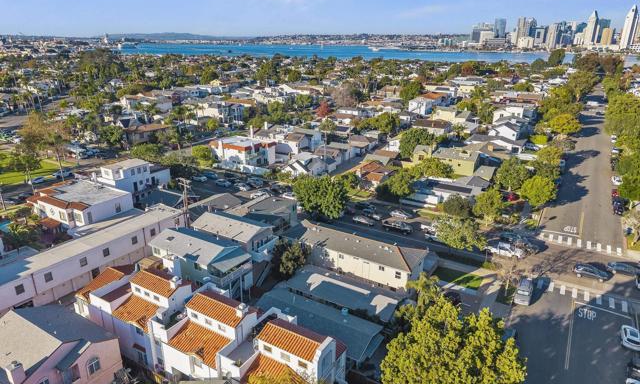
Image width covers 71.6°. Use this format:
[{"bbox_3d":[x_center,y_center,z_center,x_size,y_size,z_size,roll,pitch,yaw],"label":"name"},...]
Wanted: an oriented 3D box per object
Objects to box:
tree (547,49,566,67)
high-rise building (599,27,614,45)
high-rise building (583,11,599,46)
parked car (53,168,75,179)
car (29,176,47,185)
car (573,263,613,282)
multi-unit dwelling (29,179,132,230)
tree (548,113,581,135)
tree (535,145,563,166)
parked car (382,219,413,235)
[{"bbox_3d":[291.662,-165.088,547.546,20.000,22.000,20.000,11,22,29],"label":"tree"},{"bbox_3d":[1294.902,-686.444,2001.909,35.000,80.000,30.000,0,19,0],"label":"high-rise building"},{"bbox_3d":[998.129,-589.841,1629.985,34.000,136.000,34.000,-15,24,-38],"label":"high-rise building"},{"bbox_3d":[-64.609,-4.637,111.974,1.900,1.650,4.700,11,22,29],"label":"parked car"},{"bbox_3d":[-67.898,-2.711,106.636,1.800,1.450,4.500,11,22,29],"label":"car"},{"bbox_3d":[40.982,12.120,66.696,4.700,1.480,1.830,11,22,29],"label":"car"},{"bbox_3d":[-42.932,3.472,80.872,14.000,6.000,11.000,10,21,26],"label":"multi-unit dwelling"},{"bbox_3d":[87.663,-23.797,159.476,11.200,8.700,11.200,11,22,29],"label":"tree"},{"bbox_3d":[61.886,-9.368,120.368,7.600,7.000,7.600,11,22,29],"label":"tree"},{"bbox_3d":[15.376,6.588,87.243,5.600,1.820,1.950,12,22,29],"label":"parked car"}]

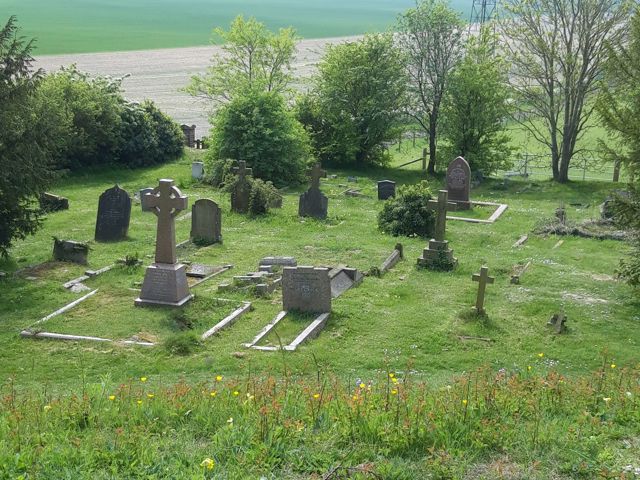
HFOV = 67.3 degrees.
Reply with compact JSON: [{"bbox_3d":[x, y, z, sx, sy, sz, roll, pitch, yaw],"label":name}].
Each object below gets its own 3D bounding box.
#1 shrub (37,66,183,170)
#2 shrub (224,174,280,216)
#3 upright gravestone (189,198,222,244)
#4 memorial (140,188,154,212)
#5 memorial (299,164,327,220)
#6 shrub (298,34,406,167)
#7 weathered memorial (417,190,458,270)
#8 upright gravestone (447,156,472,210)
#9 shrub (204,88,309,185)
[{"bbox_3d":[-11.885,-6.897,27.306,8.000,5.300,4.500,5,16,15],"label":"shrub"},{"bbox_3d":[-2.176,-1.514,15.779,1.597,1.184,1.133,4,16,10],"label":"shrub"},{"bbox_3d":[-2.974,-0.495,12.552,0.772,1.112,0.165,7,17,19],"label":"upright gravestone"},{"bbox_3d":[-5.125,-1.229,14.841,0.680,0.720,0.120,5,14,14],"label":"memorial"},{"bbox_3d":[-0.204,-1.538,15.064,0.865,1.710,0.227,6,17,14],"label":"memorial"},{"bbox_3d":[1.604,-7.354,25.648,5.700,6.500,5.000,1,15,0],"label":"shrub"},{"bbox_3d":[2.748,-0.256,11.017,0.845,1.751,0.742,5,16,13],"label":"weathered memorial"},{"bbox_3d":[5.080,-2.020,17.319,0.824,1.772,0.227,5,16,13],"label":"upright gravestone"},{"bbox_3d":[-2.781,-4.900,22.660,4.223,4.017,4.017,1,16,0],"label":"shrub"}]

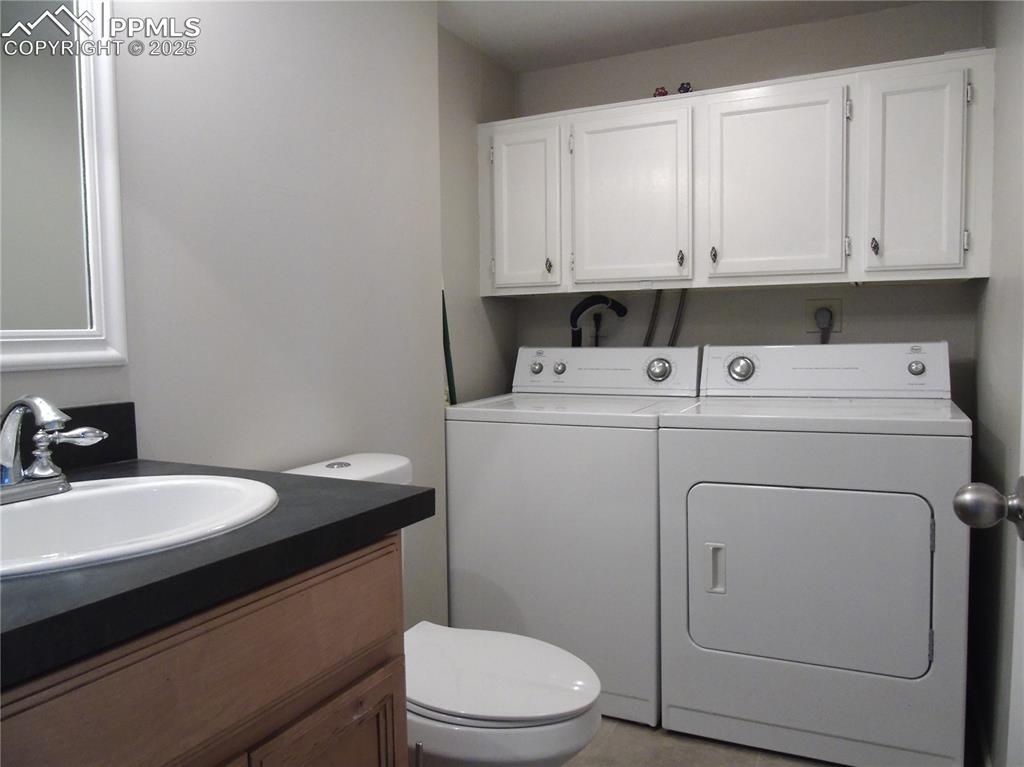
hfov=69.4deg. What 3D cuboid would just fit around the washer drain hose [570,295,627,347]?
[{"bbox_3d":[0.323,-0.234,2.805,0.220,0.213,0.075,1,4,26],"label":"washer drain hose"}]

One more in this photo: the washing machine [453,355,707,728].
[{"bbox_3d":[0.244,0.430,2.519,0.685,1.103,0.655,1,4,26],"label":"washing machine"}]

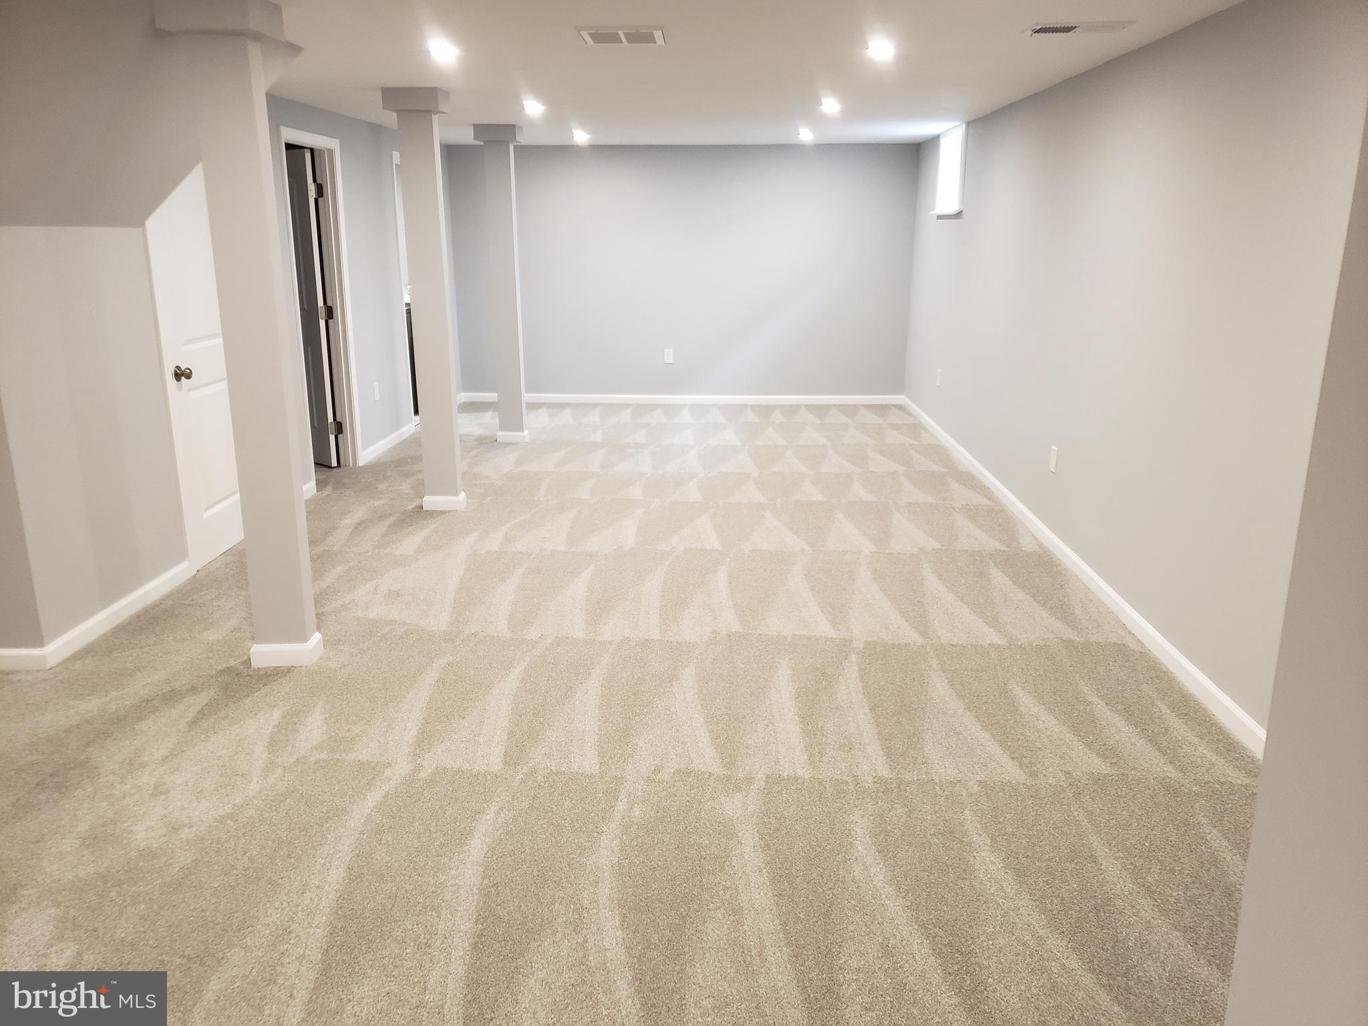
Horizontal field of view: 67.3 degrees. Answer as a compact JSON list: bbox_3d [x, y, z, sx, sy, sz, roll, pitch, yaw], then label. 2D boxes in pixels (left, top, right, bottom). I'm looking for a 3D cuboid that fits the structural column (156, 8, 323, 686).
[{"bbox_3d":[-1.501,-0.545,3.584,0.300,2.272,0.200,1,15,2],"label":"structural column"}]

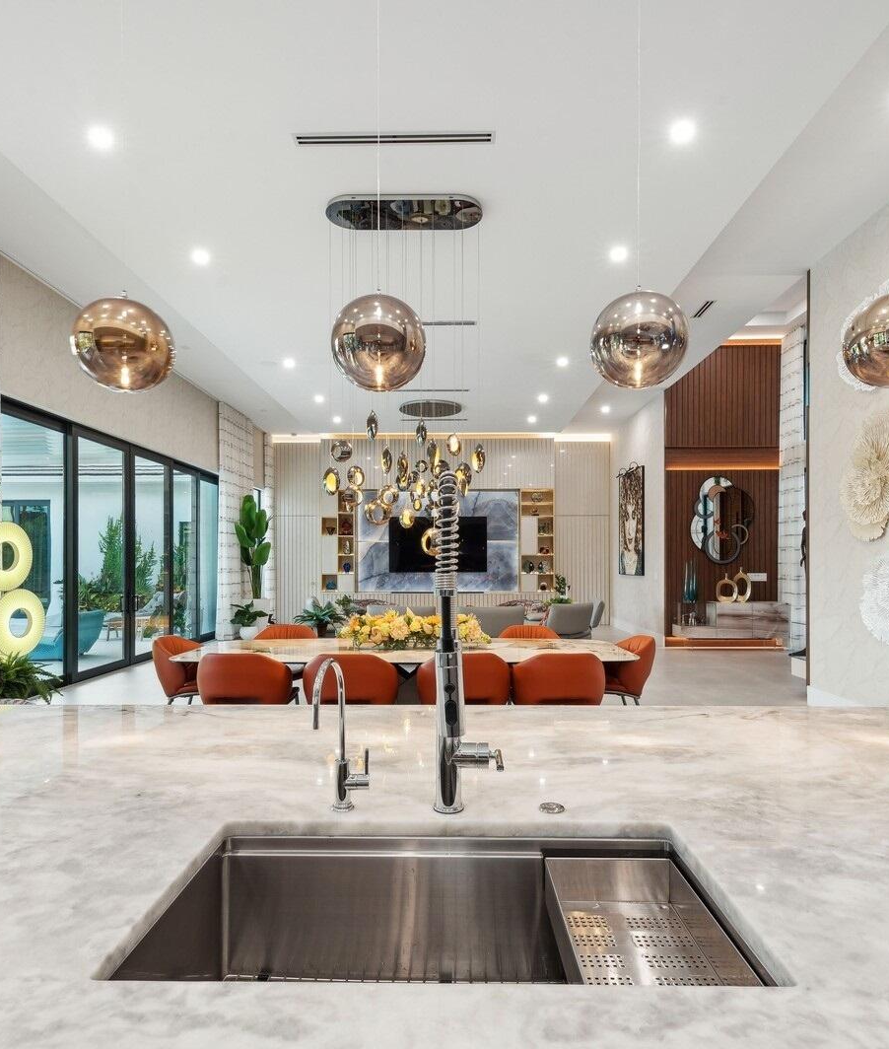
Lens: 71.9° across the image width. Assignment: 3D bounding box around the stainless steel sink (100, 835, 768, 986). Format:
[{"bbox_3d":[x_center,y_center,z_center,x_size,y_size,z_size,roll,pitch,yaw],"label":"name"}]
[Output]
[{"bbox_3d":[0.002,0.686,0.895,0.800,0.260,0.440,0,-2,1],"label":"stainless steel sink"}]

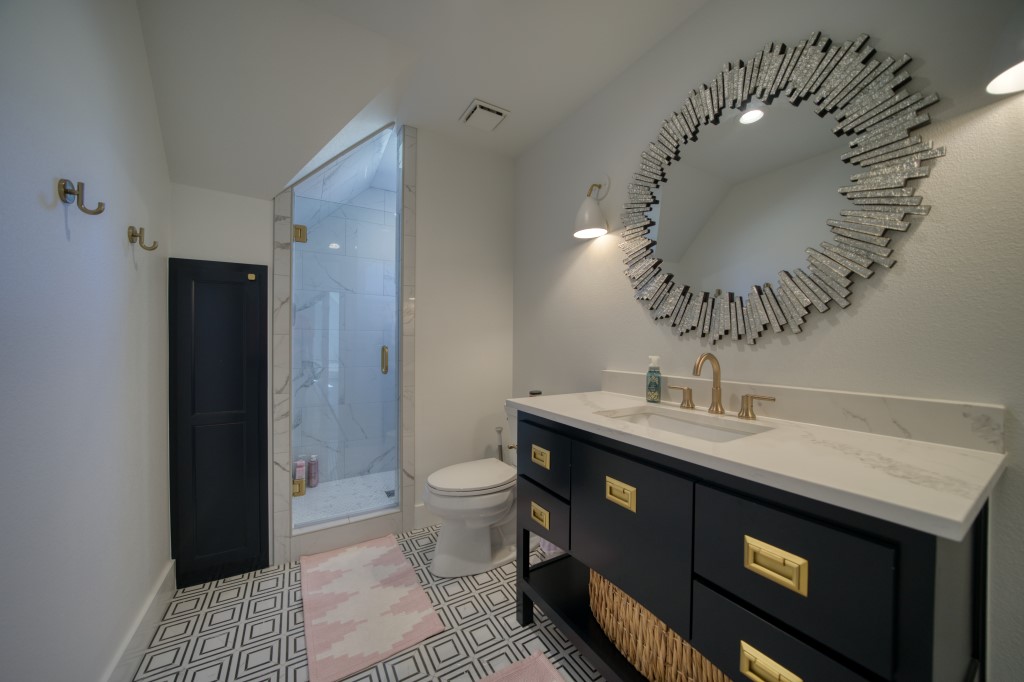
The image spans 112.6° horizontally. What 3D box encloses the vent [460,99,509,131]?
[{"bbox_3d":[-0.152,-1.280,1.955,0.222,0.025,0.215,0,0,-31],"label":"vent"}]

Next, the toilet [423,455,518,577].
[{"bbox_3d":[-0.102,0.765,1.897,0.725,0.770,0.440,0,0,-31],"label":"toilet"}]

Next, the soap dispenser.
[{"bbox_3d":[0.577,0.154,1.387,0.060,0.185,0.060,0,0,37],"label":"soap dispenser"}]

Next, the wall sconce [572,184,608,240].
[{"bbox_3d":[0.389,-0.661,1.683,0.177,0.277,0.158,0,-1,-31],"label":"wall sconce"}]

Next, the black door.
[{"bbox_3d":[-1.476,0.401,1.746,0.382,1.599,0.034,0,-1,-28],"label":"black door"}]

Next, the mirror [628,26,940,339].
[{"bbox_3d":[0.745,-0.425,1.169,0.040,0.885,0.910,0,0,-31],"label":"mirror"}]

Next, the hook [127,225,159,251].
[{"bbox_3d":[-1.333,-0.371,1.242,0.069,0.081,0.066,0,-1,-31],"label":"hook"}]

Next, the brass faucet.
[{"bbox_3d":[0.667,0.143,1.163,0.172,0.205,0.058,0,-1,-31],"label":"brass faucet"}]

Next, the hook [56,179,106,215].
[{"bbox_3d":[-1.166,-0.392,0.933,0.071,0.090,0.064,0,0,-31],"label":"hook"}]

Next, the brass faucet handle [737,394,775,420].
[{"bbox_3d":[0.767,0.208,1.073,0.056,0.073,0.104,0,-1,-31],"label":"brass faucet handle"}]

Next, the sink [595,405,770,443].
[{"bbox_3d":[0.511,0.316,1.064,0.280,0.140,0.420,0,0,-31],"label":"sink"}]

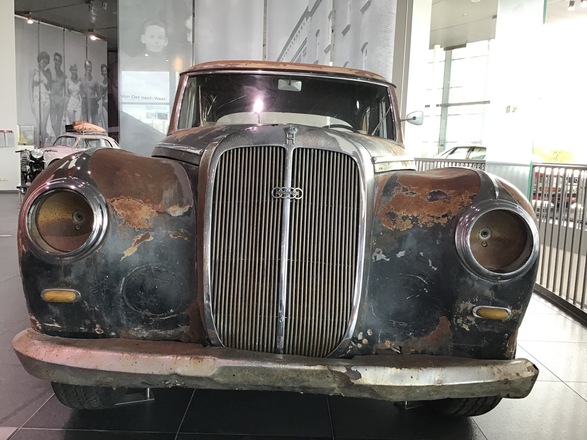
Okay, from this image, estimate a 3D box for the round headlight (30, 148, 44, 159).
[{"bbox_3d":[-4.214,-1.091,8.652,0.190,0.190,0.160,-1,8,-26],"label":"round headlight"}]

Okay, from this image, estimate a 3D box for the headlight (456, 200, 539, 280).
[{"bbox_3d":[0.634,0.064,1.633,0.245,0.245,0.100,2,7,-2],"label":"headlight"}]

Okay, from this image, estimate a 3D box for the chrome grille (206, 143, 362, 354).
[{"bbox_3d":[-0.021,0.099,1.595,0.440,0.654,0.100,2,-5,-2],"label":"chrome grille"}]

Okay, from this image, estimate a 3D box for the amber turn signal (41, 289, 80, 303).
[{"bbox_3d":[-0.716,0.233,1.619,0.118,0.043,0.030,3,7,5],"label":"amber turn signal"}]

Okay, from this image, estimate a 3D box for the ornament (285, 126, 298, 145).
[{"bbox_3d":[-0.006,-0.267,1.660,0.044,0.058,0.040,2,-8,-2],"label":"ornament"}]

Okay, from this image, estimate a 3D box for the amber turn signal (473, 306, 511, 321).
[{"bbox_3d":[0.624,0.294,1.656,0.118,0.043,0.030,1,7,-8],"label":"amber turn signal"}]

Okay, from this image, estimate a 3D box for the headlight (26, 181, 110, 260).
[{"bbox_3d":[-0.689,-0.002,1.596,0.245,0.245,0.100,2,7,-2],"label":"headlight"}]

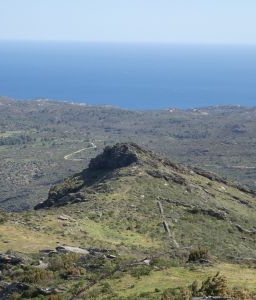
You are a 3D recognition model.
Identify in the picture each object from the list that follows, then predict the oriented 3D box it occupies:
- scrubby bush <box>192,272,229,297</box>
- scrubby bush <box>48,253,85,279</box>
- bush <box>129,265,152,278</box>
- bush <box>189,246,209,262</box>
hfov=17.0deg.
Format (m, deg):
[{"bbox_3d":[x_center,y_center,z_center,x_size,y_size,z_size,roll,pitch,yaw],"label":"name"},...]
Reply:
[{"bbox_3d":[6.754,11.010,70.000,2.890,1.750,2.400,2,8,6],"label":"scrubby bush"},{"bbox_3d":[-5.898,11.076,82.000,3.380,2.000,2.800,0,8,-4],"label":"scrubby bush"},{"bbox_3d":[1.213,11.793,83.000,2.330,1.050,2.000,1,8,1],"label":"bush"},{"bbox_3d":[7.420,10.999,90.000,2.110,1.450,1.800,2,8,5],"label":"bush"}]

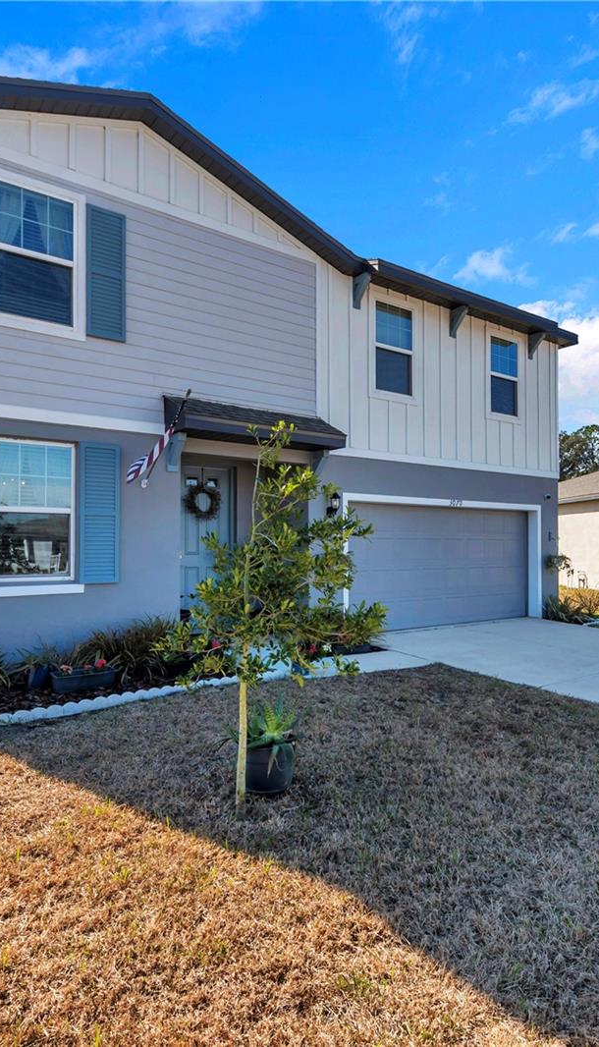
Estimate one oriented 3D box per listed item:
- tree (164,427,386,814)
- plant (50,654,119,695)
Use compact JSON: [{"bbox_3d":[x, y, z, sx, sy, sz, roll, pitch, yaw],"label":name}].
[{"bbox_3d":[-0.171,0.567,3.719,1.380,2.460,1.300,0,-2,-3],"label":"tree"},{"bbox_3d":[-2.417,1.667,6.406,0.620,0.370,0.250,1,-2,-33],"label":"plant"}]

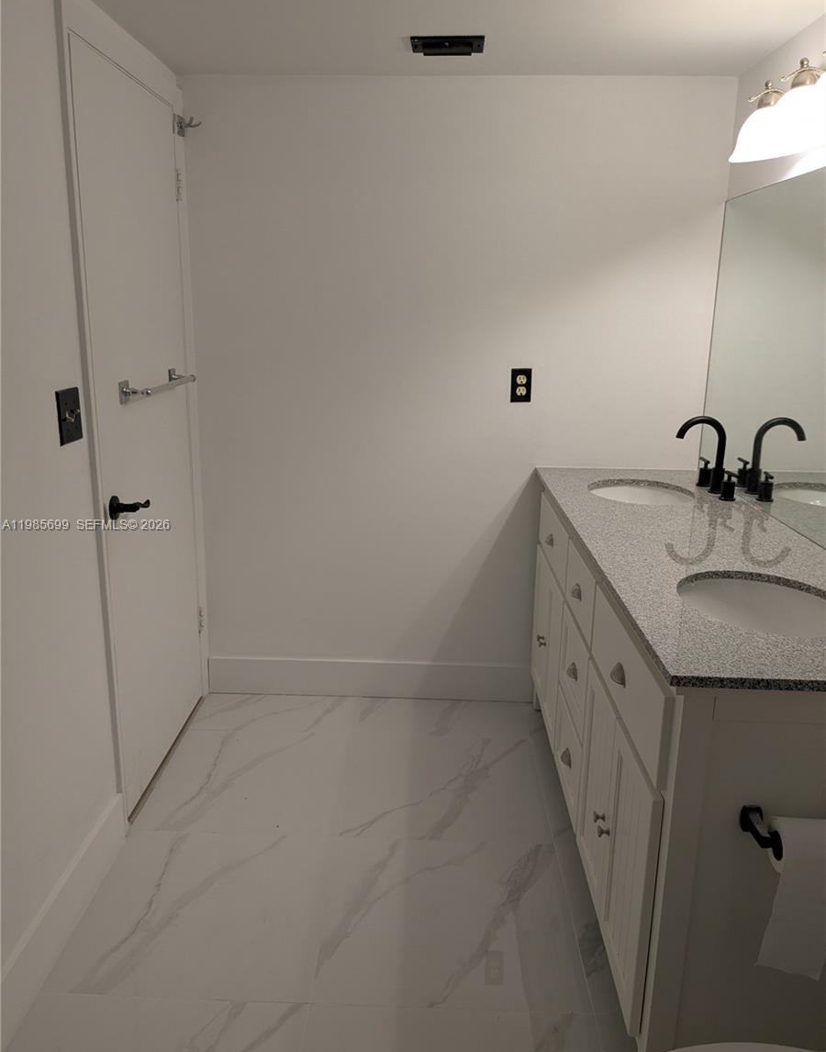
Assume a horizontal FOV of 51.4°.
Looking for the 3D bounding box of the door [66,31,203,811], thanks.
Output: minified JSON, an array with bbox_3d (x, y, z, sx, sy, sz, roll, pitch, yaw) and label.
[{"bbox_3d":[-0.809,-0.245,2.608,0.040,2.036,0.804,1,14,1],"label":"door"}]

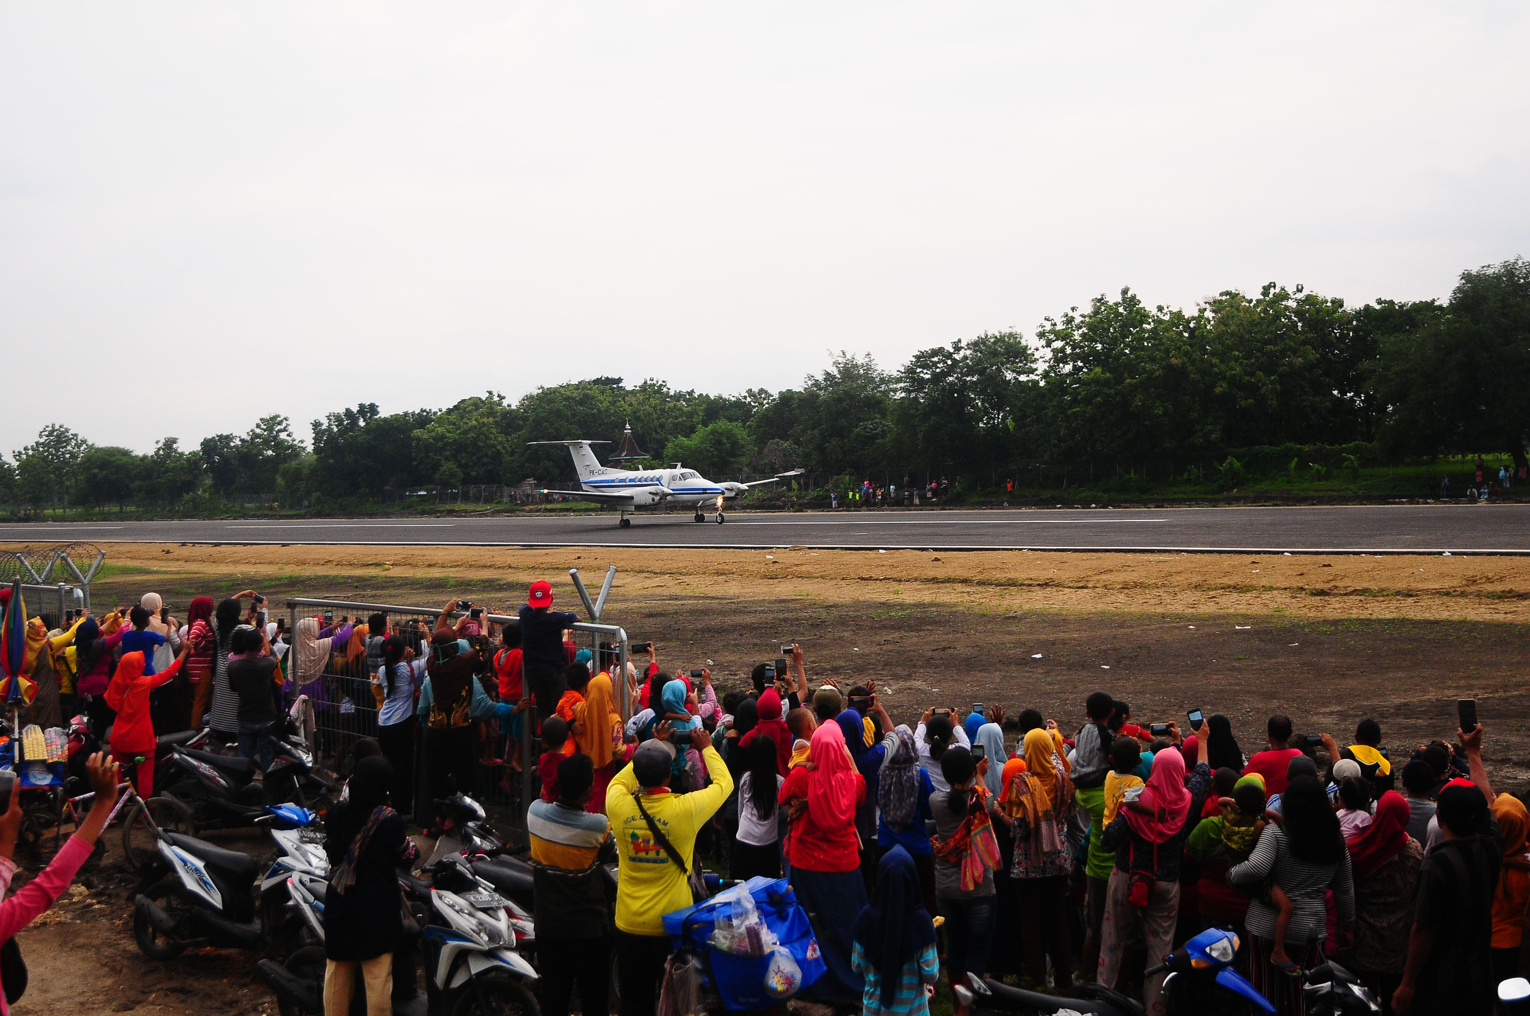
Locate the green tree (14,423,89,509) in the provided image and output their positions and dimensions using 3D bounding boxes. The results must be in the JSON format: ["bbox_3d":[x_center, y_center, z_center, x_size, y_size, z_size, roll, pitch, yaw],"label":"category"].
[{"bbox_3d":[-124.821,-6.900,245.000,13.000,15.600,12.500,-2,2,0],"label":"green tree"}]

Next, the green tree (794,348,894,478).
[{"bbox_3d":[8.384,-9.217,150.000,11.200,15.200,10.800,-2,2,0],"label":"green tree"}]

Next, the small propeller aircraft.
[{"bbox_3d":[-6.650,-1.410,76.000,13.300,4.550,16.600,0,3,44],"label":"small propeller aircraft"}]

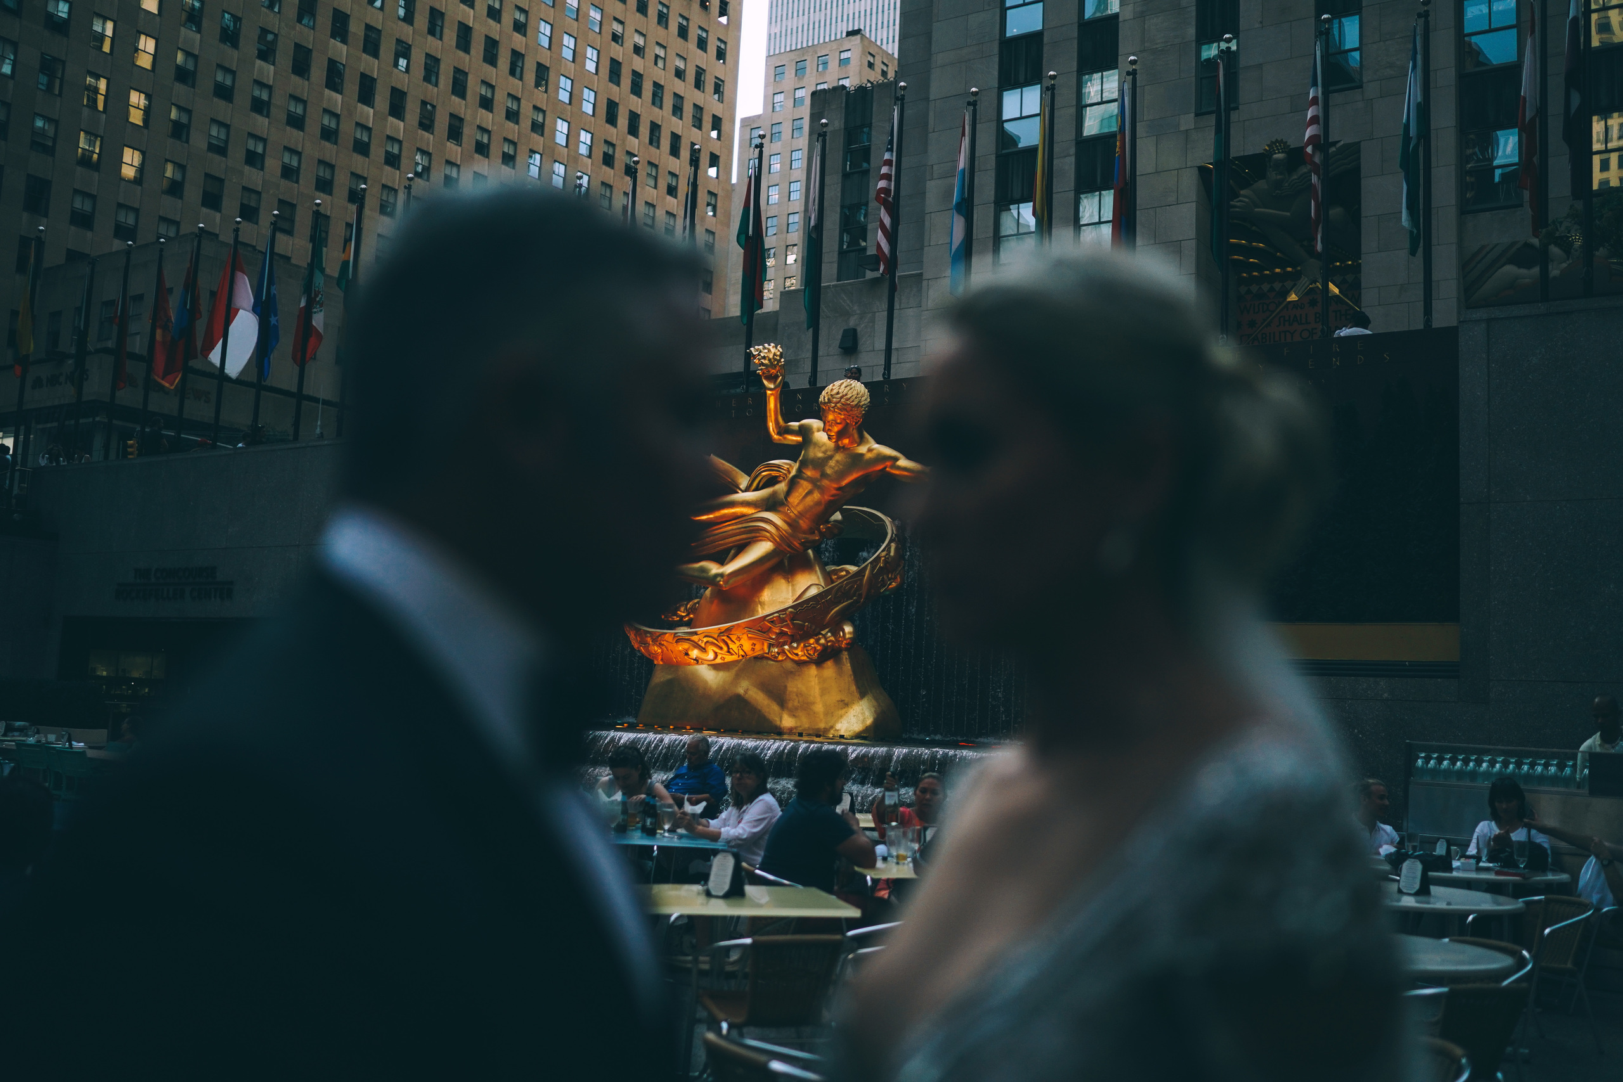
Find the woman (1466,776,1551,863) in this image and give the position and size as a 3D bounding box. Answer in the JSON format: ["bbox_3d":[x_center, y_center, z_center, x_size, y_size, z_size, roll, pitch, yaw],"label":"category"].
[{"bbox_3d":[4.231,2.083,9.550,0.520,1.270,0.750,1,-7,18],"label":"woman"}]

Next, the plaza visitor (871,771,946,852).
[{"bbox_3d":[0.648,1.991,9.236,0.600,1.240,0.820,1,-7,14],"label":"plaza visitor"}]

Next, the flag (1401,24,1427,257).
[{"bbox_3d":[7.726,-5.171,20.280,0.450,3.129,0.400,0,-7,21],"label":"flag"}]

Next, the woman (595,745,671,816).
[{"bbox_3d":[-1.118,1.926,9.636,0.540,1.280,0.820,4,-7,-6],"label":"woman"}]

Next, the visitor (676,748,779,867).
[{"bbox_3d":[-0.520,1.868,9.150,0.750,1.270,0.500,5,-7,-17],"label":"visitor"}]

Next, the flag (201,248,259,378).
[{"bbox_3d":[-12.043,-4.776,32.700,1.150,2.975,0.550,5,-7,-21],"label":"flag"}]

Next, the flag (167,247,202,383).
[{"bbox_3d":[-12.983,-4.719,32.736,0.350,2.900,0.550,-2,-7,33],"label":"flag"}]

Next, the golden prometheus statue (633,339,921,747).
[{"bbox_3d":[-0.408,-0.043,21.600,3.950,5.350,2.800,-1,-7,27],"label":"golden prometheus statue"}]

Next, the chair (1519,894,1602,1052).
[{"bbox_3d":[3.896,2.313,8.514,0.570,0.770,0.570,5,-7,-18],"label":"chair"}]

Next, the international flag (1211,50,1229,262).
[{"bbox_3d":[5.254,-4.948,20.304,0.280,2.759,0.300,-1,-8,31],"label":"international flag"}]

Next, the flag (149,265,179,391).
[{"bbox_3d":[-12.024,-3.974,29.280,0.550,2.298,0.300,-1,-8,31],"label":"flag"}]

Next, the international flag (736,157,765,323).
[{"bbox_3d":[-1.032,-5.100,26.511,0.460,3.010,0.400,3,-7,-3],"label":"international flag"}]

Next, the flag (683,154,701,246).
[{"bbox_3d":[-2.152,-5.030,27.299,0.440,3.030,0.400,4,-7,-5],"label":"flag"}]

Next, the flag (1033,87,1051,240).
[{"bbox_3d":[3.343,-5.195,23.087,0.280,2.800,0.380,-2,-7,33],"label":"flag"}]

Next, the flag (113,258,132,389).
[{"bbox_3d":[-15.253,-4.853,35.000,0.500,3.073,0.400,6,-7,-24],"label":"flag"}]

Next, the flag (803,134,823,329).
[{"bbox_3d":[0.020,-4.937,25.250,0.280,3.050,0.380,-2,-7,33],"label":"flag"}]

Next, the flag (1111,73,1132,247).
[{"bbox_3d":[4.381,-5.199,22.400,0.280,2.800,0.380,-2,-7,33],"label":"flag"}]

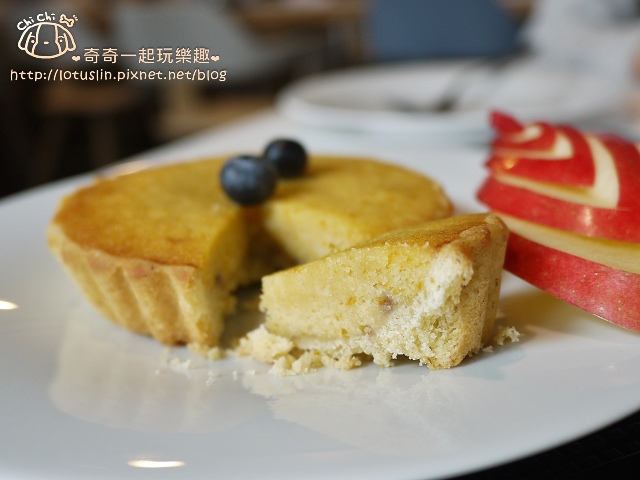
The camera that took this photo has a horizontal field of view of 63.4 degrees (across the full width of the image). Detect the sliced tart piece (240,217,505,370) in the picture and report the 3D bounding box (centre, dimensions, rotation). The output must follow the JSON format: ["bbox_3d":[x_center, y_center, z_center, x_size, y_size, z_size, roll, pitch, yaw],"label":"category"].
[{"bbox_3d":[0.013,0.010,0.112,0.055,0.024,0.024,-2,21,-5],"label":"sliced tart piece"}]

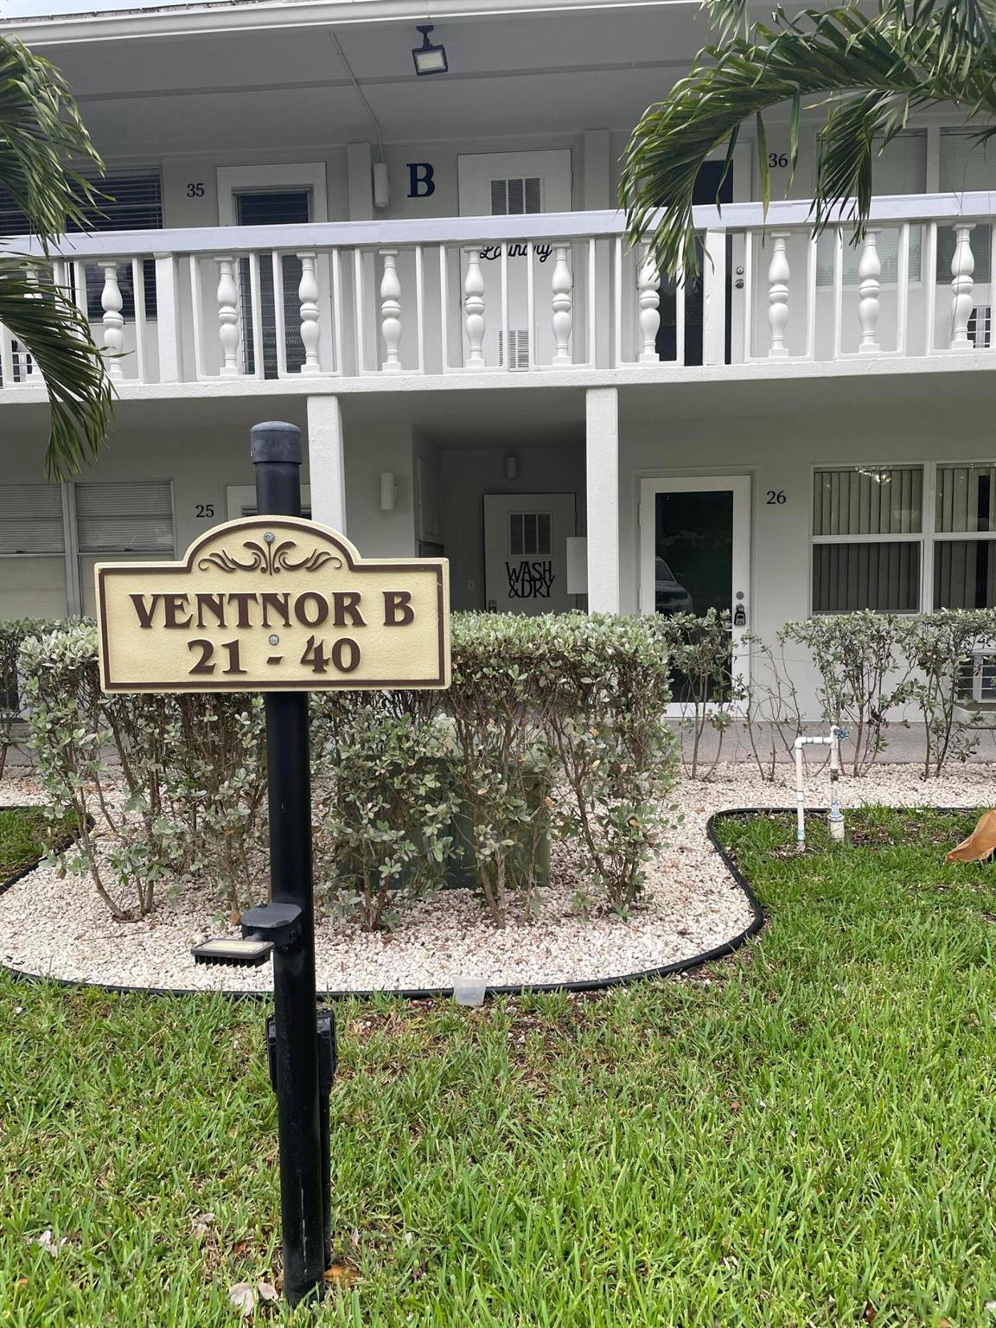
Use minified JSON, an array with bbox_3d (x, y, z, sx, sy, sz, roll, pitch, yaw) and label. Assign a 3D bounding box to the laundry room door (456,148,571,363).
[{"bbox_3d":[0.154,-3.188,8.316,0.915,2.030,0.050,-1,7,5],"label":"laundry room door"}]

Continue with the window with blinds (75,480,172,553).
[{"bbox_3d":[-3.259,-1.284,8.773,0.875,0.622,0.050,0,6,5],"label":"window with blinds"}]

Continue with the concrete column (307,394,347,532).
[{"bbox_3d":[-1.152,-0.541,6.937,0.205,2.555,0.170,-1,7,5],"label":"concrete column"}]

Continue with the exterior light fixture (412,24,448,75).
[{"bbox_3d":[-0.439,-3.953,6.420,0.220,0.270,0.170,1,6,15],"label":"exterior light fixture"}]

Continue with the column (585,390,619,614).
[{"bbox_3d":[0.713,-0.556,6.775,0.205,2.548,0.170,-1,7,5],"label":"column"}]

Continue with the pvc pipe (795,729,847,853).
[{"bbox_3d":[1.635,0.636,5.071,0.260,0.645,0.090,0,6,5],"label":"pvc pipe"}]

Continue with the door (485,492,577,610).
[{"bbox_3d":[0.332,-0.709,10.206,0.910,2.037,0.060,0,6,5],"label":"door"}]

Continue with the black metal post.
[{"bbox_3d":[-0.431,0.452,2.073,0.098,1.863,0.098,0,7,5],"label":"black metal post"}]

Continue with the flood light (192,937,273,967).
[{"bbox_3d":[-0.502,0.554,1.900,0.135,0.028,0.088,0,1,14],"label":"flood light"}]

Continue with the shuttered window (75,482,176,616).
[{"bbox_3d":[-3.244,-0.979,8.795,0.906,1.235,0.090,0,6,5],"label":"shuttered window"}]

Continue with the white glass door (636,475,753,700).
[{"bbox_3d":[1.673,-0.558,8.491,0.912,2.030,0.050,-1,7,5],"label":"white glass door"}]

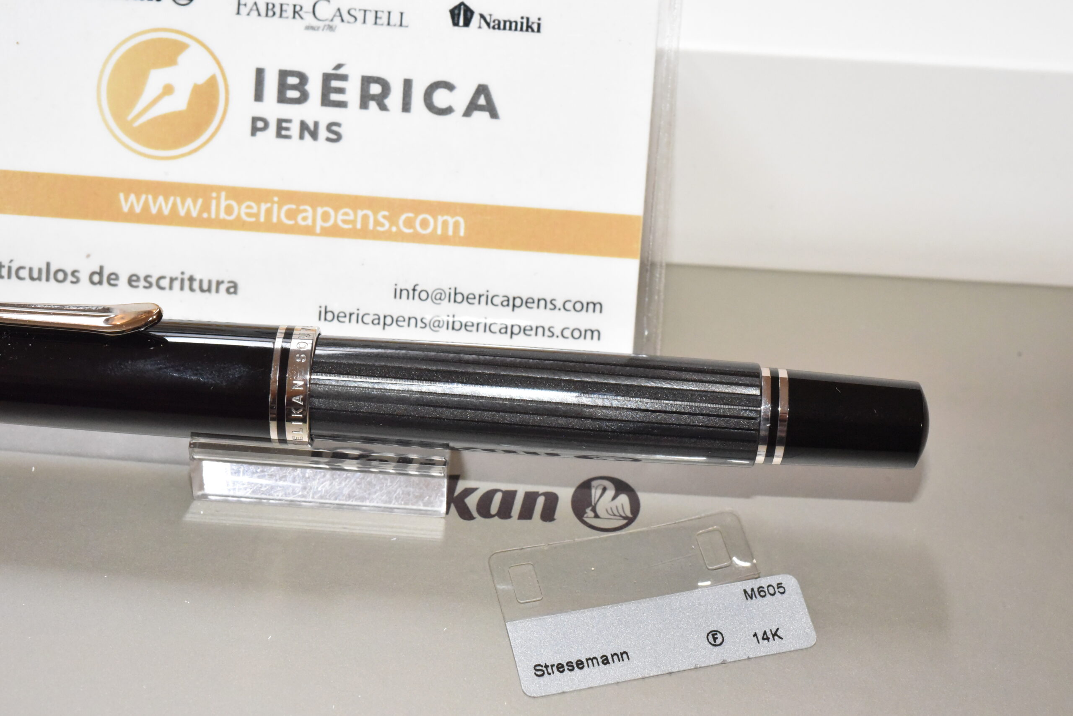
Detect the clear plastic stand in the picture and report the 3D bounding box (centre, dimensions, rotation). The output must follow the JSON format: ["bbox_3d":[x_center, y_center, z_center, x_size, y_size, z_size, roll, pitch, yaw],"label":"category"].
[{"bbox_3d":[-0.025,0.008,0.211,0.030,0.008,0.018,4,50,0],"label":"clear plastic stand"}]

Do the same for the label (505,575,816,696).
[{"bbox_3d":[0.014,0.031,0.199,0.034,0.001,0.010,-9,51,-10],"label":"label"}]

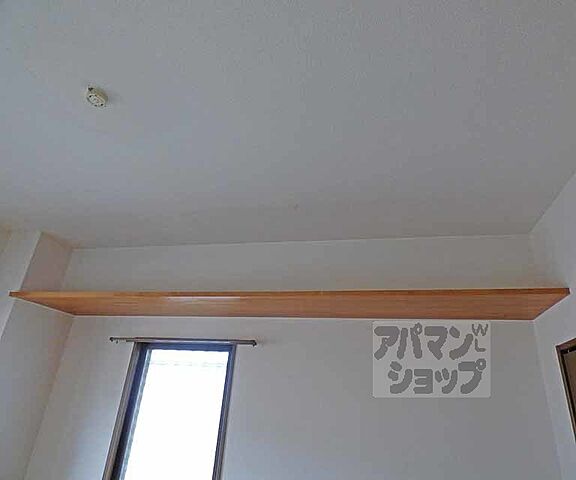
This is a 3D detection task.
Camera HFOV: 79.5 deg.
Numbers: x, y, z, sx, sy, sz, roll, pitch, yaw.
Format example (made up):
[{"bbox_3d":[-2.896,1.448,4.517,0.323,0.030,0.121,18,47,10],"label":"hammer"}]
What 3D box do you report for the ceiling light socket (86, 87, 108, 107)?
[{"bbox_3d":[-0.771,-0.571,1.393,0.081,0.034,0.081,-3,-25,16],"label":"ceiling light socket"}]

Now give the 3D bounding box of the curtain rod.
[{"bbox_3d":[-0.842,0.788,2.679,1.270,0.034,0.055,-2,-25,14],"label":"curtain rod"}]

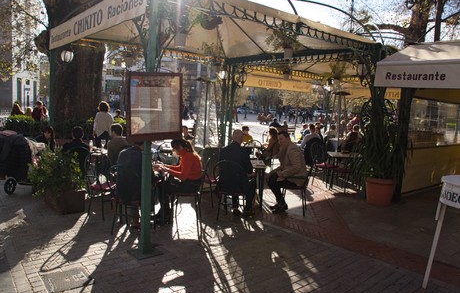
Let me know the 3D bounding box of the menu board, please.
[{"bbox_3d":[-0.765,-0.405,3.520,0.570,0.690,0.090,0,4,-26],"label":"menu board"}]

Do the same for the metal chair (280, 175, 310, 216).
[{"bbox_3d":[1.019,0.644,5.621,0.520,0.880,0.470,4,6,10],"label":"metal chair"}]

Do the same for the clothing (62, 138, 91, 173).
[{"bbox_3d":[-2.392,0.146,5.466,0.480,0.600,0.330,3,6,-5],"label":"clothing"}]

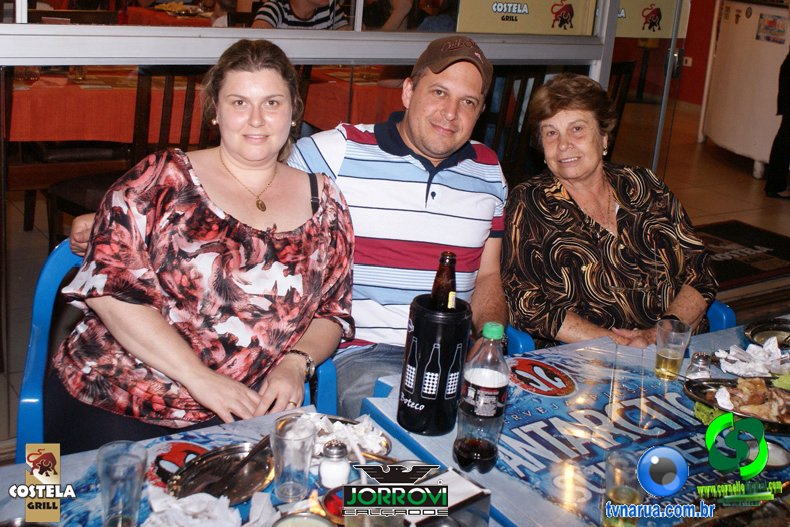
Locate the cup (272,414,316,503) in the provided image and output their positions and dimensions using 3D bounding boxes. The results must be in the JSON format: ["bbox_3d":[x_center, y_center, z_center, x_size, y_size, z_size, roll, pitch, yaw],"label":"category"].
[{"bbox_3d":[-0.143,0.278,1.300,0.062,0.099,0.062,4,17,-1],"label":"cup"}]

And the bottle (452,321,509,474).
[{"bbox_3d":[0.131,0.193,1.348,0.067,0.224,0.067,5,17,0],"label":"bottle"}]

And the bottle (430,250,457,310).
[{"bbox_3d":[0.071,0.121,1.462,0.074,0.285,0.074,5,17,0],"label":"bottle"}]

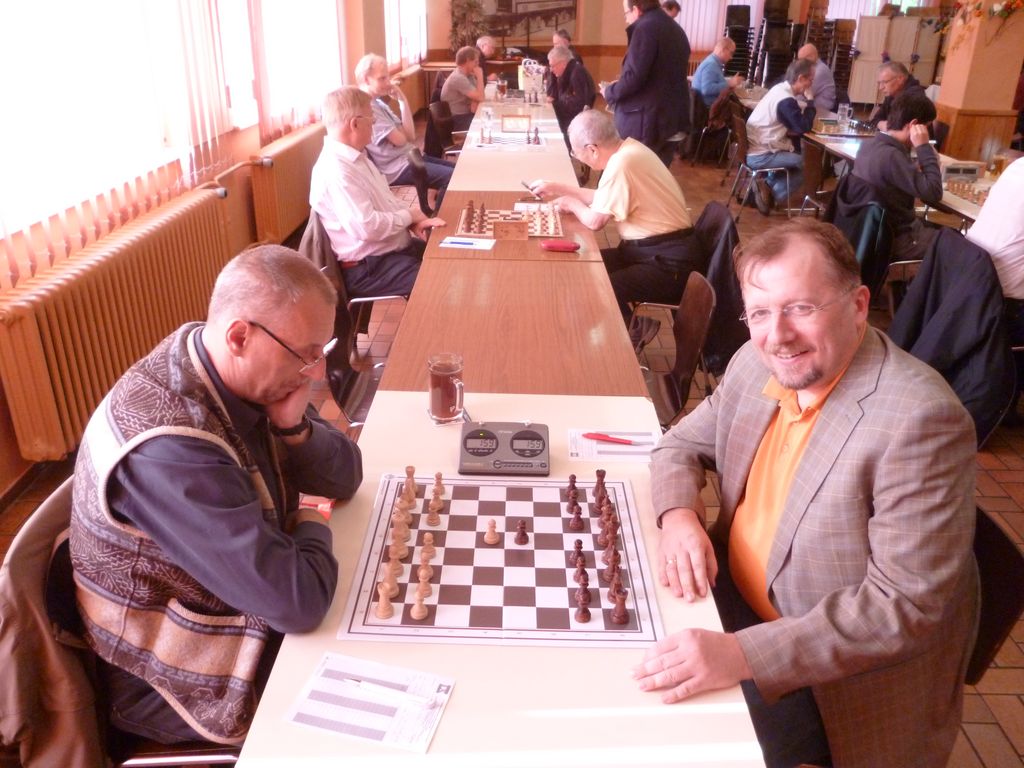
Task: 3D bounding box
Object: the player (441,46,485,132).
[{"bbox_3d":[-0.476,-2.763,8.426,0.660,1.240,0.500,2,25,0],"label":"player"}]

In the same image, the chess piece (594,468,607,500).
[{"bbox_3d":[0.186,0.204,1.715,0.030,0.058,0.030,1,25,0],"label":"chess piece"}]

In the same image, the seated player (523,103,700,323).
[{"bbox_3d":[0.493,-0.634,3.891,0.860,1.240,0.520,1,25,0],"label":"seated player"}]

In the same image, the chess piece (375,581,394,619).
[{"bbox_3d":[-0.211,0.357,1.369,0.031,0.054,0.031,2,25,0],"label":"chess piece"}]

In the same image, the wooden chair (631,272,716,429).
[{"bbox_3d":[0.410,0.055,2.878,0.520,0.840,0.460,1,25,0],"label":"wooden chair"}]

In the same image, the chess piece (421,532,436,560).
[{"bbox_3d":[-0.153,0.295,1.517,0.028,0.045,0.028,2,25,0],"label":"chess piece"}]

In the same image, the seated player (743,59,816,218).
[{"bbox_3d":[2.257,-2.089,7.072,0.700,1.290,0.520,2,25,0],"label":"seated player"}]

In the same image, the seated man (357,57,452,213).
[{"bbox_3d":[-0.681,-1.615,5.848,0.820,1.320,0.540,4,25,6],"label":"seated man"}]

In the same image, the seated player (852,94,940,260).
[{"bbox_3d":[2.148,-0.939,4.586,0.760,1.280,0.520,-1,25,-5],"label":"seated player"}]

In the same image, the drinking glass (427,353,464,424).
[{"bbox_3d":[-0.153,0.013,1.987,0.085,0.160,0.110,-15,30,-32],"label":"drinking glass"}]

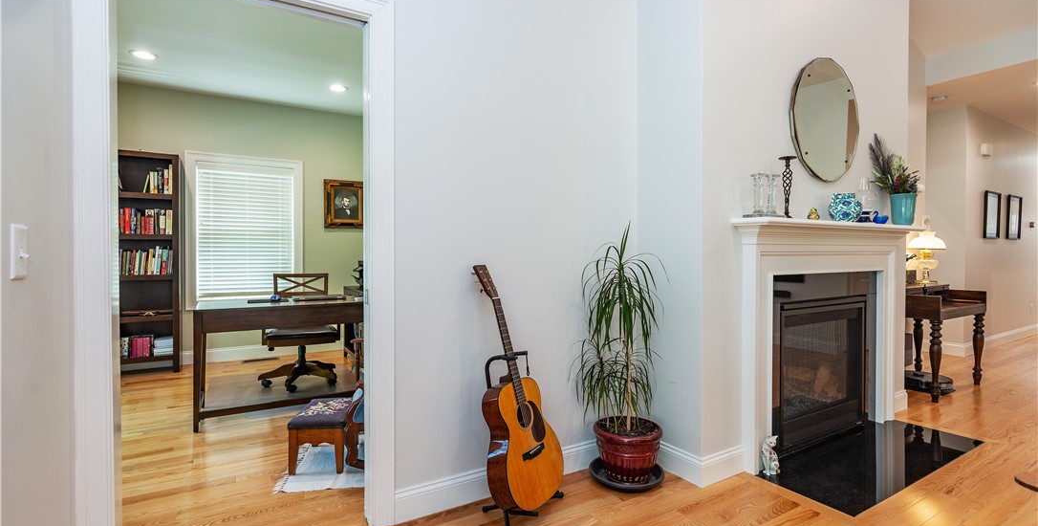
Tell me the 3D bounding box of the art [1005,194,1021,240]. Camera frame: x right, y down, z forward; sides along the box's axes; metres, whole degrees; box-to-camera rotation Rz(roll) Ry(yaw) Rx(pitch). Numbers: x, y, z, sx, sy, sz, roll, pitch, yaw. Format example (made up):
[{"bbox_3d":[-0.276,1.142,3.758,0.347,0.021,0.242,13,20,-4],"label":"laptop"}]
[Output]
[{"bbox_3d":[6.465,-0.587,6.017,0.430,0.563,0.030,0,0,-30],"label":"art"}]

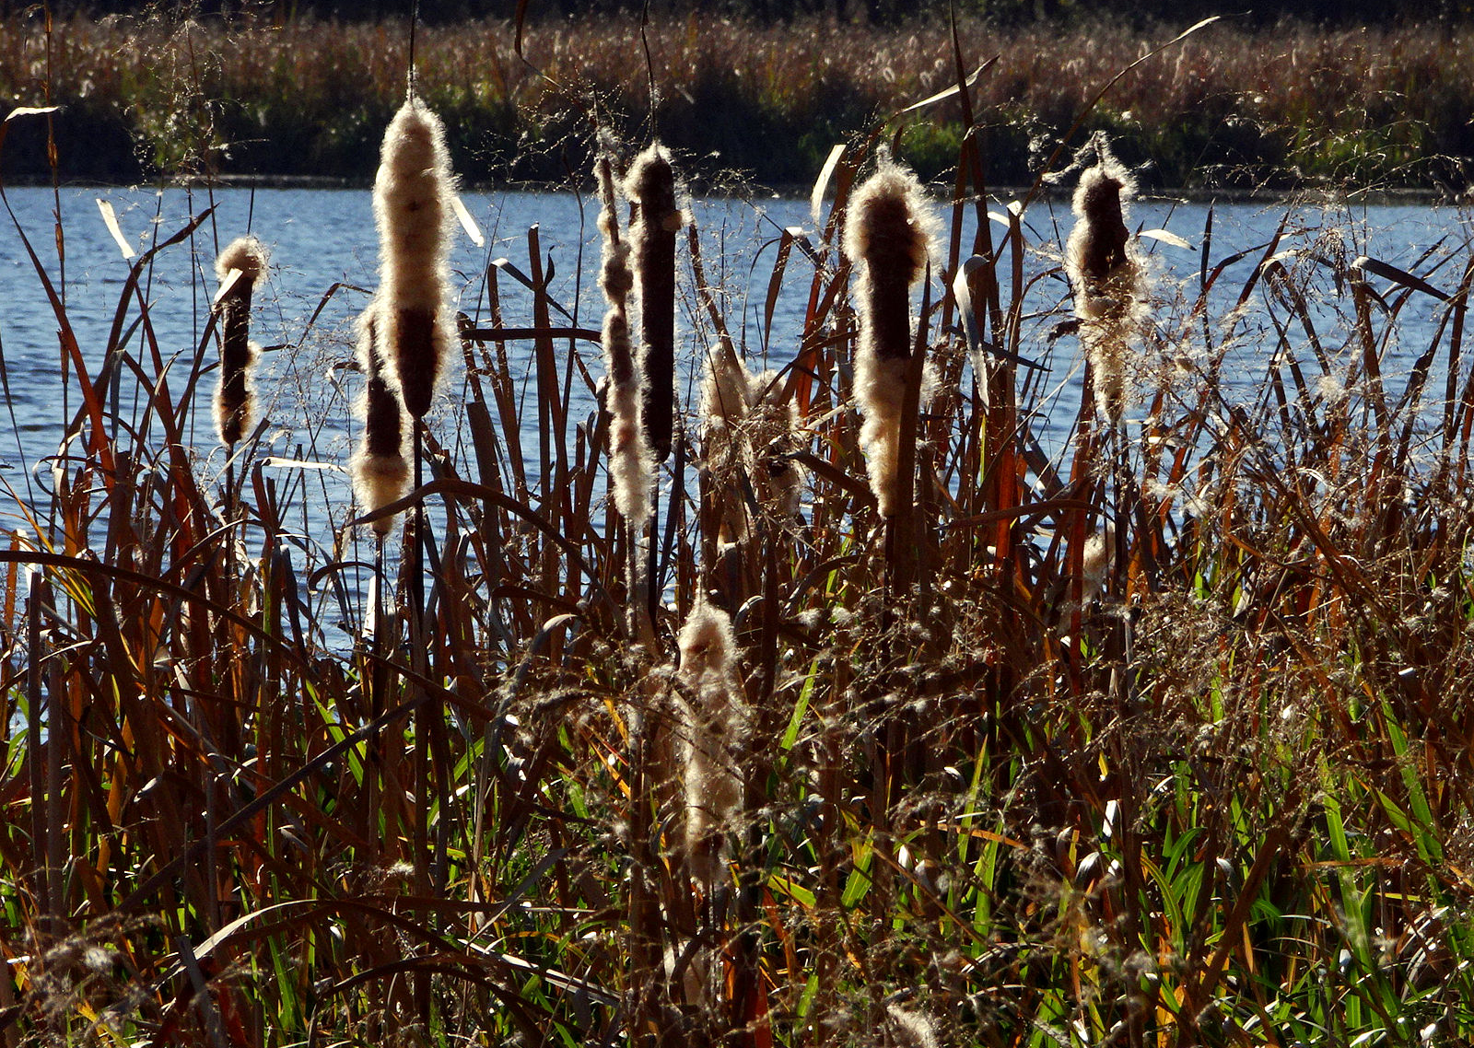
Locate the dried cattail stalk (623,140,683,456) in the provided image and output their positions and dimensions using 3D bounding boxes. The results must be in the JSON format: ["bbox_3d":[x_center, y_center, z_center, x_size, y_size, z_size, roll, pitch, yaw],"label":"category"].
[{"bbox_3d":[-0.054,-0.140,6.900,0.032,0.205,0.032,-2,3,0],"label":"dried cattail stalk"}]

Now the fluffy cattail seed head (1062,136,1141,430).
[{"bbox_3d":[0.237,-0.155,7.000,0.048,0.183,0.048,-2,3,0],"label":"fluffy cattail seed head"}]

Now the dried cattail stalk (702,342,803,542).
[{"bbox_3d":[0.010,-0.052,7.100,0.068,0.140,0.041,0,3,0],"label":"dried cattail stalk"}]

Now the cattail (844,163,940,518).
[{"bbox_3d":[0.097,-0.116,6.800,0.059,0.223,0.059,0,3,0],"label":"cattail"}]

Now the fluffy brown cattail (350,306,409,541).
[{"bbox_3d":[-0.260,-0.076,7.900,0.036,0.172,0.035,-3,2,0],"label":"fluffy brown cattail"}]

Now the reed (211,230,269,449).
[{"bbox_3d":[-0.345,-0.127,7.500,0.035,0.148,0.035,3,3,0],"label":"reed"}]

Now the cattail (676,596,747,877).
[{"bbox_3d":[-0.015,0.134,6.600,0.037,0.172,0.037,-2,3,0],"label":"cattail"}]

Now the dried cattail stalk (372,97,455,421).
[{"bbox_3d":[-0.201,-0.164,6.700,0.050,0.201,0.050,-1,3,0],"label":"dried cattail stalk"}]

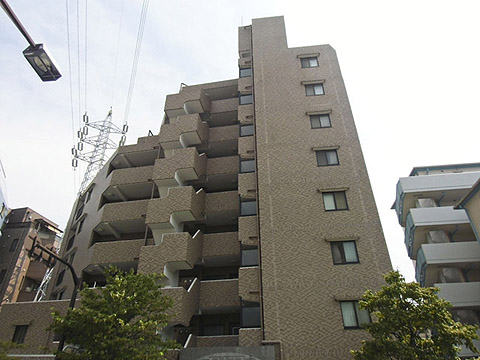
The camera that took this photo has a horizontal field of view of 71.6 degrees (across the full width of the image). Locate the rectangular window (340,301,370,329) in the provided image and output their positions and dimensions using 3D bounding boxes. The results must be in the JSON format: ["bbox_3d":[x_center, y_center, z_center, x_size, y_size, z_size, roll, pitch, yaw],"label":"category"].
[{"bbox_3d":[5.128,5.931,14.627,1.197,1.121,0.150,-5,-33,7],"label":"rectangular window"}]

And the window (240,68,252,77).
[{"bbox_3d":[0.411,-7.918,24.781,0.930,0.930,0.150,-3,-33,5],"label":"window"}]

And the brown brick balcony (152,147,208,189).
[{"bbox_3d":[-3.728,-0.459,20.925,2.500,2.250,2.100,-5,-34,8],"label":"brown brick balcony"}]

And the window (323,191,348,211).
[{"bbox_3d":[5.043,1.118,17.642,1.200,1.130,0.150,-3,-33,5],"label":"window"}]

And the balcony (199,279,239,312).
[{"bbox_3d":[-1.019,6.538,18.577,2.230,1.450,1.480,-5,-33,7],"label":"balcony"}]

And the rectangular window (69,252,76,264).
[{"bbox_3d":[-12.603,6.030,25.074,0.150,1.000,1.200,24,-40,-32],"label":"rectangular window"}]

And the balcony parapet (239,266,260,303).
[{"bbox_3d":[0.492,5.183,16.444,1.039,1.640,0.250,-3,-33,4],"label":"balcony parapet"}]

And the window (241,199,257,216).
[{"bbox_3d":[0.463,1.542,18.573,0.930,1.040,0.150,-3,-33,5],"label":"window"}]

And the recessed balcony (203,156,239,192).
[{"bbox_3d":[-1.074,-0.068,22.765,2.200,2.800,1.300,-5,-34,7],"label":"recessed balcony"}]

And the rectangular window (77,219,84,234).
[{"bbox_3d":[-13.040,3.901,27.240,0.150,1.150,1.300,24,-41,-32],"label":"rectangular window"}]

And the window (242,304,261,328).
[{"bbox_3d":[0.533,6.370,15.559,0.920,1.040,0.150,-5,-33,7],"label":"window"}]

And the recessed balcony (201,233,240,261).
[{"bbox_3d":[-1.040,4.119,20.095,2.230,1.420,1.380,-5,-33,7],"label":"recessed balcony"}]

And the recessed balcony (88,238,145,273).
[{"bbox_3d":[-7.723,4.904,21.428,3.550,1.460,1.550,-5,-33,7],"label":"recessed balcony"}]

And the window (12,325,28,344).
[{"bbox_3d":[-12.466,8.814,18.853,0.830,1.060,0.150,-6,-34,8],"label":"window"}]

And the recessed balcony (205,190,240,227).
[{"bbox_3d":[-1.033,1.900,22.335,2.300,1.480,2.000,-3,-33,5],"label":"recessed balcony"}]

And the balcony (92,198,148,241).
[{"bbox_3d":[-7.958,2.644,23.446,3.950,1.440,1.950,-3,-33,5],"label":"balcony"}]

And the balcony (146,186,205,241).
[{"bbox_3d":[-3.847,1.941,19.916,2.800,2.170,2.350,-3,-33,5],"label":"balcony"}]

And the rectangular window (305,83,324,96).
[{"bbox_3d":[5.099,-6.116,22.728,1.218,1.150,0.150,-3,-33,5],"label":"rectangular window"}]

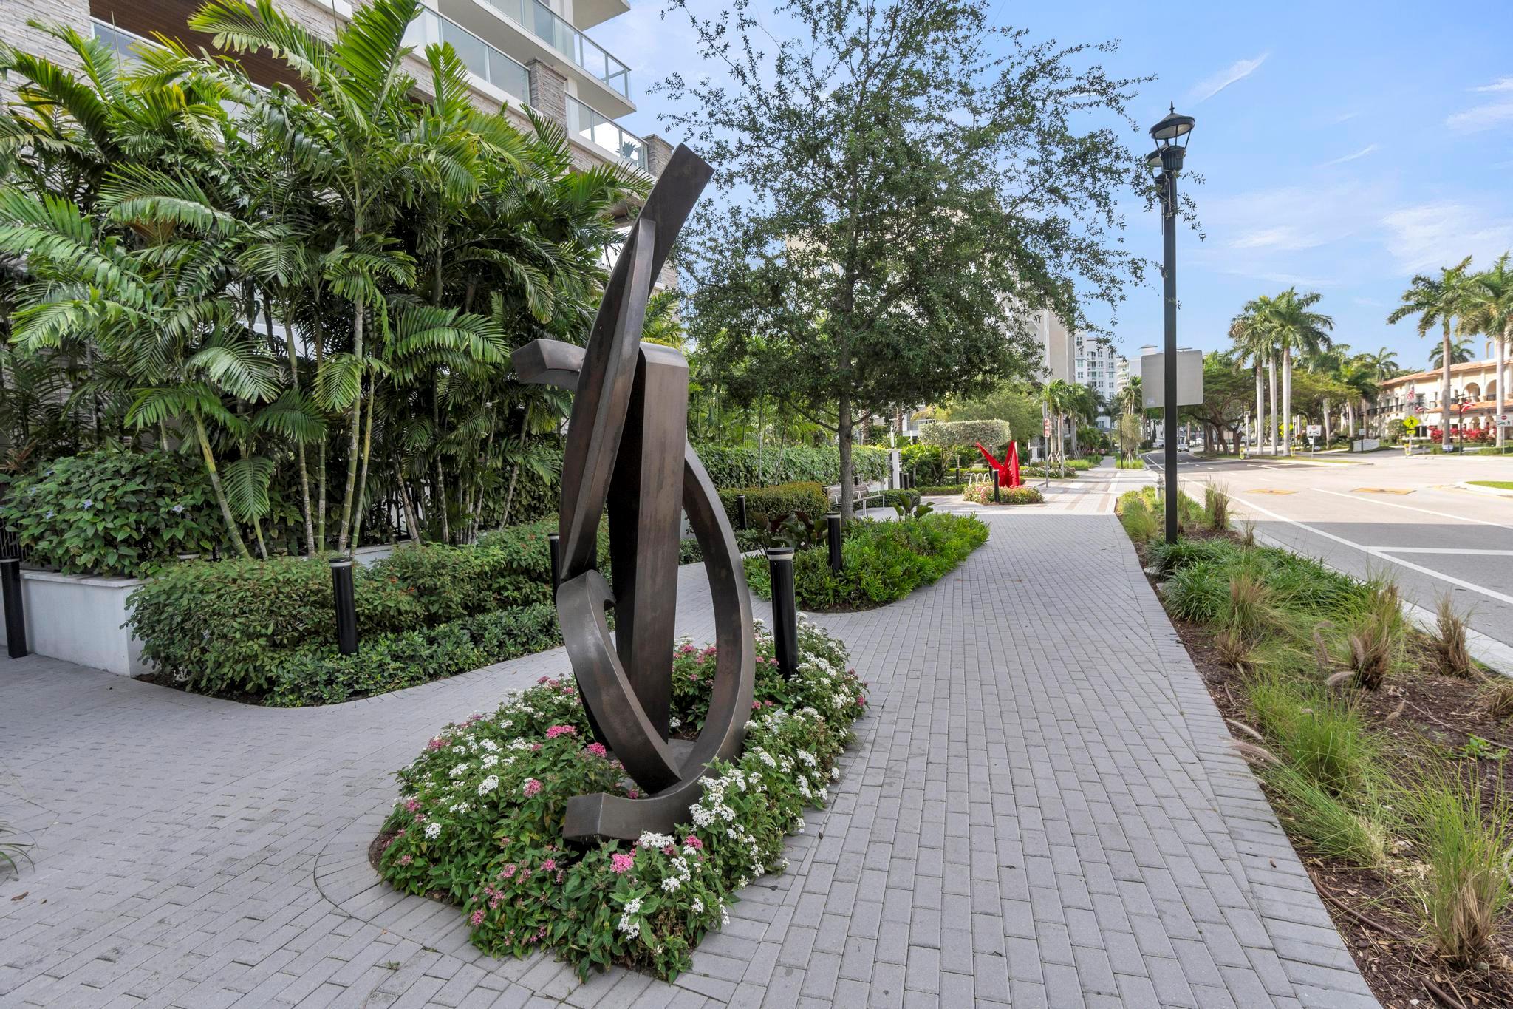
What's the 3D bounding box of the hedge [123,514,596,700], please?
[{"bbox_3d":[-3.478,0.913,6.973,2.200,1.000,4.200,-1,4,32],"label":"hedge"}]

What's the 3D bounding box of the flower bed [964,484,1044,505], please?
[{"bbox_3d":[8.318,-0.342,23.117,2.600,0.540,3.300,-2,3,17],"label":"flower bed"}]

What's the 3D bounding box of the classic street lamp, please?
[{"bbox_3d":[5.998,-2.390,9.811,0.540,6.250,1.500,-1,4,29],"label":"classic street lamp"}]

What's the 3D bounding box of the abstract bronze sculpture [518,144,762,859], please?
[{"bbox_3d":[-0.587,-0.157,3.344,1.120,3.115,1.100,-4,3,-10],"label":"abstract bronze sculpture"}]

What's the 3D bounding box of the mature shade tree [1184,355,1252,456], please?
[{"bbox_3d":[50.079,-10.653,72.711,8.000,10.700,8.000,-1,4,40],"label":"mature shade tree"}]

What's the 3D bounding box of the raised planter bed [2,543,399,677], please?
[{"bbox_3d":[-6.622,1.103,7.982,2.950,0.870,3.000,-2,3,18],"label":"raised planter bed"}]

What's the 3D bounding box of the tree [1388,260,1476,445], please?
[{"bbox_3d":[61.991,-13.650,61.332,6.200,17.295,6.200,-6,4,-45],"label":"tree"}]

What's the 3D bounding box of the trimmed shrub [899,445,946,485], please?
[{"bbox_3d":[6.809,-1.494,27.943,2.000,2.100,1.800,-2,3,18],"label":"trimmed shrub"}]

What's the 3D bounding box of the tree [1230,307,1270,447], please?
[{"bbox_3d":[49.397,-11.750,65.969,5.400,14.611,5.400,-1,4,37],"label":"tree"}]

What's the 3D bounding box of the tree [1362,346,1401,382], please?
[{"bbox_3d":[93.947,-16.240,101.179,4.600,15.069,4.600,0,4,43],"label":"tree"}]

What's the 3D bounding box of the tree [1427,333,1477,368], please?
[{"bbox_3d":[90.817,-14.937,87.622,4.700,14.000,4.700,0,4,45],"label":"tree"}]

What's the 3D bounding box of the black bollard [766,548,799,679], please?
[{"bbox_3d":[0.192,0.810,4.355,0.180,1.037,0.180,-3,3,2],"label":"black bollard"}]

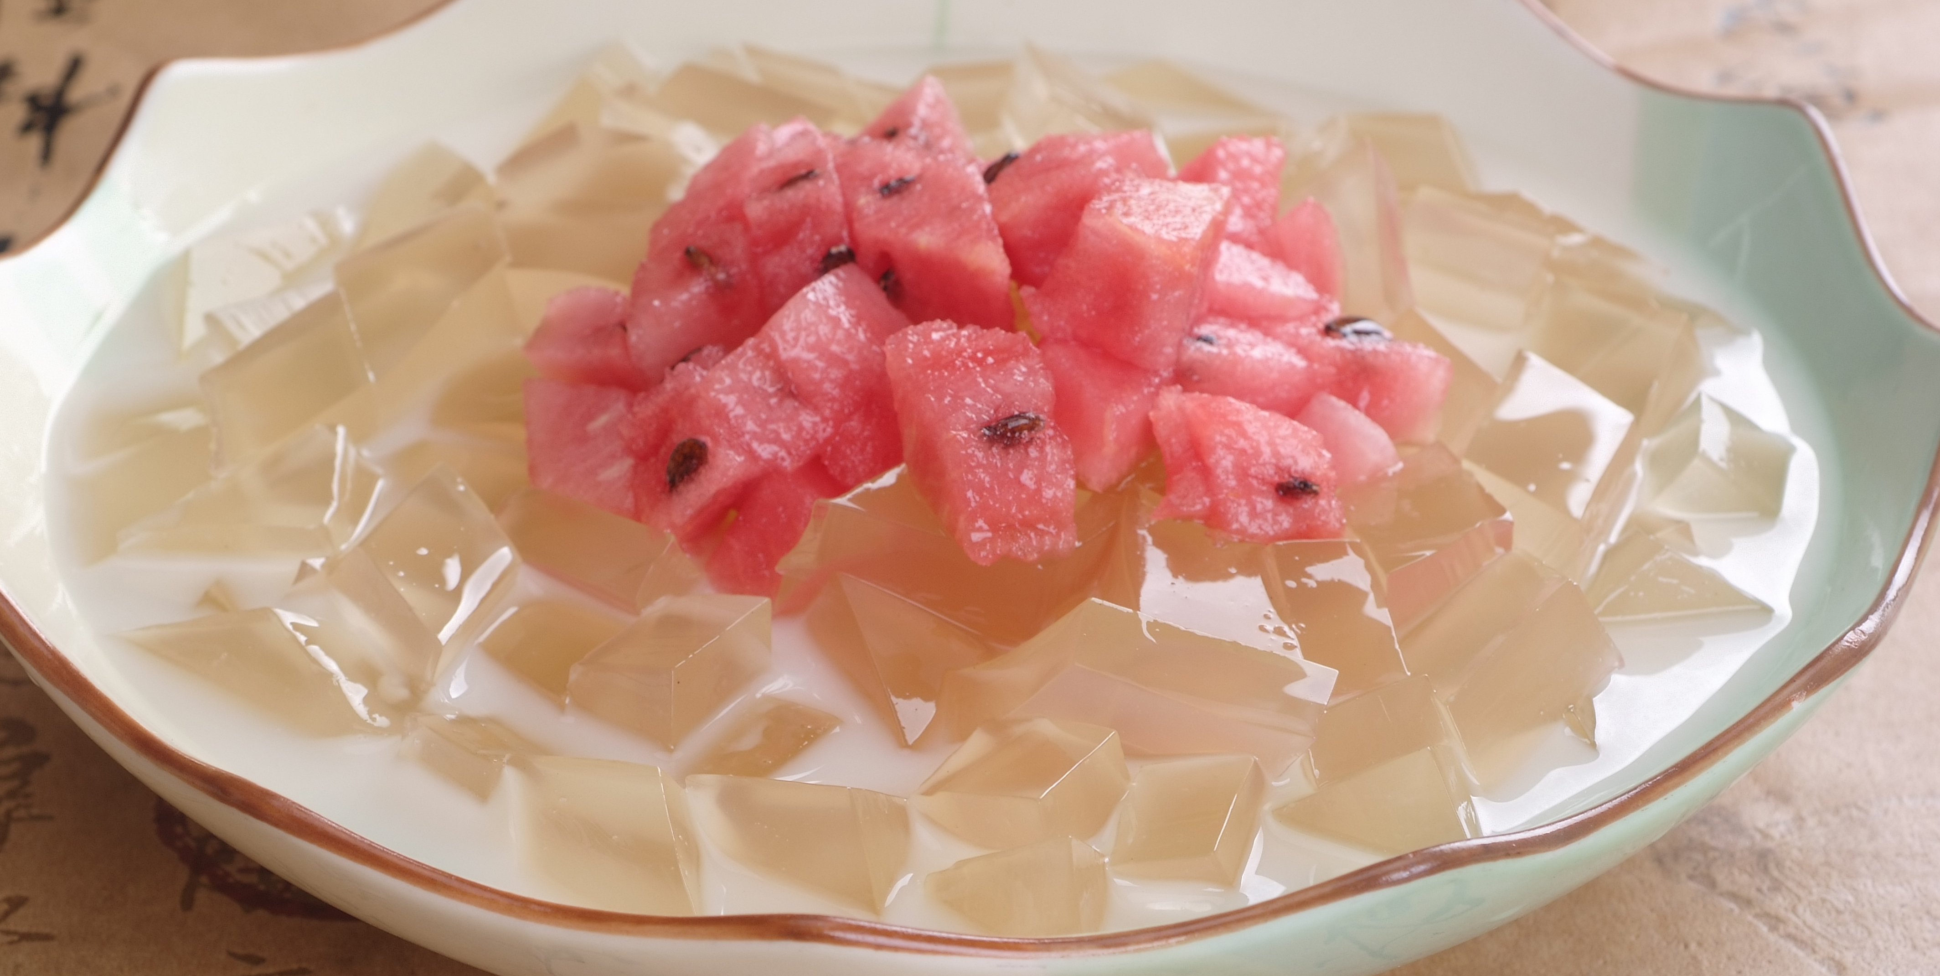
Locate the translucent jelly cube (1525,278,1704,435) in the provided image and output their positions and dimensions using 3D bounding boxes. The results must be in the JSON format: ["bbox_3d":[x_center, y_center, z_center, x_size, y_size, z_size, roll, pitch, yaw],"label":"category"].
[{"bbox_3d":[0.087,-0.014,0.660,0.019,0.017,0.018,16,75,21],"label":"translucent jelly cube"}]

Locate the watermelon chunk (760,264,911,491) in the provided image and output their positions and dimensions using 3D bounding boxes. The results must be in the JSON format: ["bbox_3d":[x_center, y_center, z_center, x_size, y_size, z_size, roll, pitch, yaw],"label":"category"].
[{"bbox_3d":[-0.017,-0.014,0.634,0.015,0.022,0.015,-34,63,-22],"label":"watermelon chunk"}]

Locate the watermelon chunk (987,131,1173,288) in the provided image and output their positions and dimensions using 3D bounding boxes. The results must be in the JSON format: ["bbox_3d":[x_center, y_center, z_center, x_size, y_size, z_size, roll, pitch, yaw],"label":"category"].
[{"bbox_3d":[0.016,-0.038,0.684,0.021,0.017,0.019,-1,37,12],"label":"watermelon chunk"}]

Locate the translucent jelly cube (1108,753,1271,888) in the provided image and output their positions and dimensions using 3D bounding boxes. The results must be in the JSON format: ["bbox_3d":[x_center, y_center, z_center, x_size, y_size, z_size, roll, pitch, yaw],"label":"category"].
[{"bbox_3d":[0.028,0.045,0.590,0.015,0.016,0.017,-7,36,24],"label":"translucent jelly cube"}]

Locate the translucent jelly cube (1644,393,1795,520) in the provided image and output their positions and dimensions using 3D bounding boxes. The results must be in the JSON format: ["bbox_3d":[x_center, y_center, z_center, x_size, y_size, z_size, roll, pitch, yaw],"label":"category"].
[{"bbox_3d":[0.107,-0.002,0.692,0.016,0.011,0.015,32,35,-15],"label":"translucent jelly cube"}]

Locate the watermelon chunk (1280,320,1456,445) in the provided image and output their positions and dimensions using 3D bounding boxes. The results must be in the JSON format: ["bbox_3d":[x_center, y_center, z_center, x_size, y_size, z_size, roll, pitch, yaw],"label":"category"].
[{"bbox_3d":[0.051,-0.011,0.623,0.021,0.013,0.014,4,32,7],"label":"watermelon chunk"}]

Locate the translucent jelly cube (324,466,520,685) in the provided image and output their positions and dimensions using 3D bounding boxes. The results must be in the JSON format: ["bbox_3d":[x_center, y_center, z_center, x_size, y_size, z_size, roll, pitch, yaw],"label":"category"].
[{"bbox_3d":[-0.069,0.011,0.622,0.017,0.017,0.015,46,67,2],"label":"translucent jelly cube"}]

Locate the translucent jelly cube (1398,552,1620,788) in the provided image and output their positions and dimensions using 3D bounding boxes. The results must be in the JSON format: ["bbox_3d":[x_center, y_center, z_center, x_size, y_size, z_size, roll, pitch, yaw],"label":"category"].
[{"bbox_3d":[0.072,0.024,0.644,0.022,0.018,0.014,-40,33,-8],"label":"translucent jelly cube"}]

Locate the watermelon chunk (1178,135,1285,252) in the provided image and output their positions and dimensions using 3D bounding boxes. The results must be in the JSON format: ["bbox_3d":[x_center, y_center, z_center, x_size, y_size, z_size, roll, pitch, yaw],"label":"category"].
[{"bbox_3d":[0.037,-0.040,0.691,0.011,0.014,0.018,2,-11,-15],"label":"watermelon chunk"}]

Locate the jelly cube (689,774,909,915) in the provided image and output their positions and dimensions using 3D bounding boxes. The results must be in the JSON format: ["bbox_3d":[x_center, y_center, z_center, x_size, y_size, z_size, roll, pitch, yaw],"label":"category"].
[{"bbox_3d":[-0.021,0.046,0.589,0.021,0.019,0.020,-1,-8,17],"label":"jelly cube"}]

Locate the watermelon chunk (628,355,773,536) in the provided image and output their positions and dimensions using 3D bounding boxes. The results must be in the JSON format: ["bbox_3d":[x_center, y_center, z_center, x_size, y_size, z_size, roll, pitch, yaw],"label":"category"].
[{"bbox_3d":[-0.031,-0.004,0.580,0.015,0.016,0.018,-28,71,3],"label":"watermelon chunk"}]

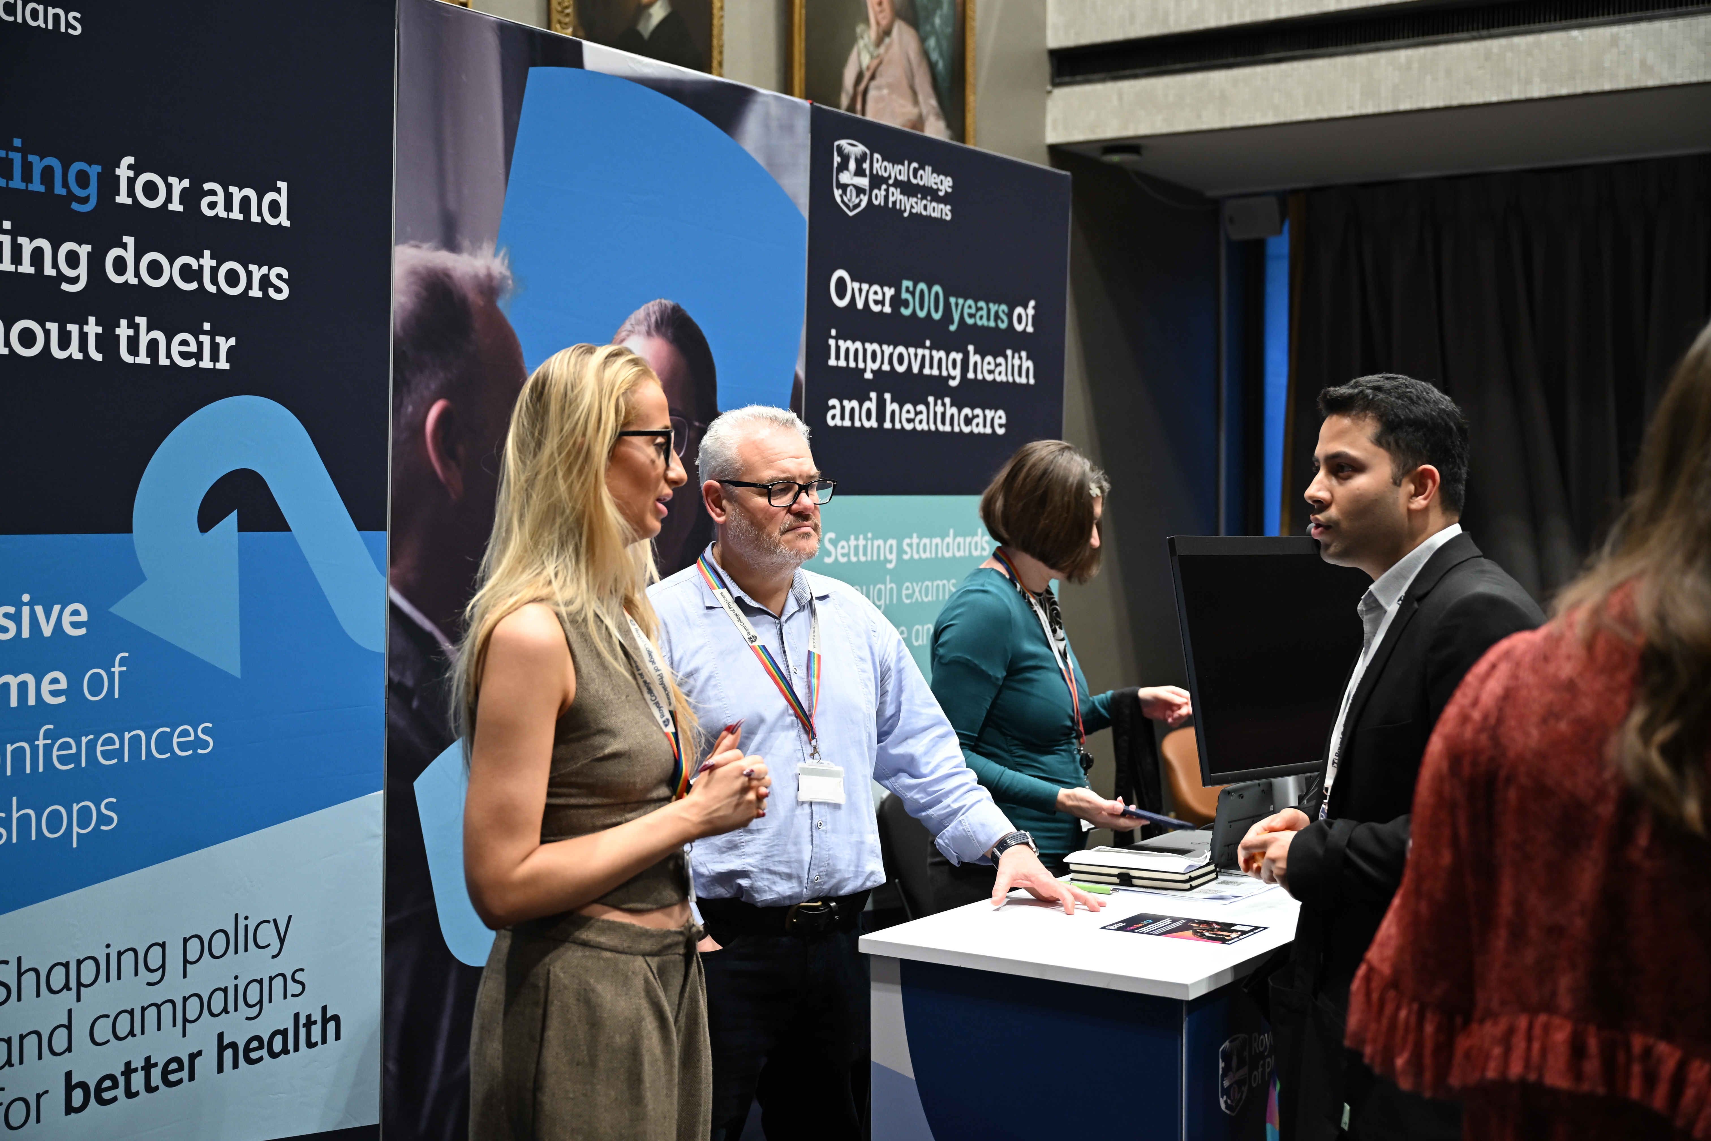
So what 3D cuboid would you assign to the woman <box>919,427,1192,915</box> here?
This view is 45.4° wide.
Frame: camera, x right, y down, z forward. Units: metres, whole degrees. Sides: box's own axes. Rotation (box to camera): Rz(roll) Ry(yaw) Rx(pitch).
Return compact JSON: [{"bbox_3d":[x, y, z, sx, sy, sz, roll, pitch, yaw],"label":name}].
[{"bbox_3d":[0.369,0.624,3.622,0.460,1.700,0.480,0,2,18],"label":"woman"}]

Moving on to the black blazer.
[{"bbox_3d":[0.733,0.339,2.670,0.370,0.780,0.480,-1,2,-21],"label":"black blazer"}]

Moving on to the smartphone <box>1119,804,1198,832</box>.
[{"bbox_3d":[0.504,0.413,3.420,0.152,0.010,0.074,15,-4,17],"label":"smartphone"}]

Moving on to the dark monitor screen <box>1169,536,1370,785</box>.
[{"bbox_3d":[0.758,0.144,3.461,0.620,0.395,0.050,-1,-9,-40],"label":"dark monitor screen"}]

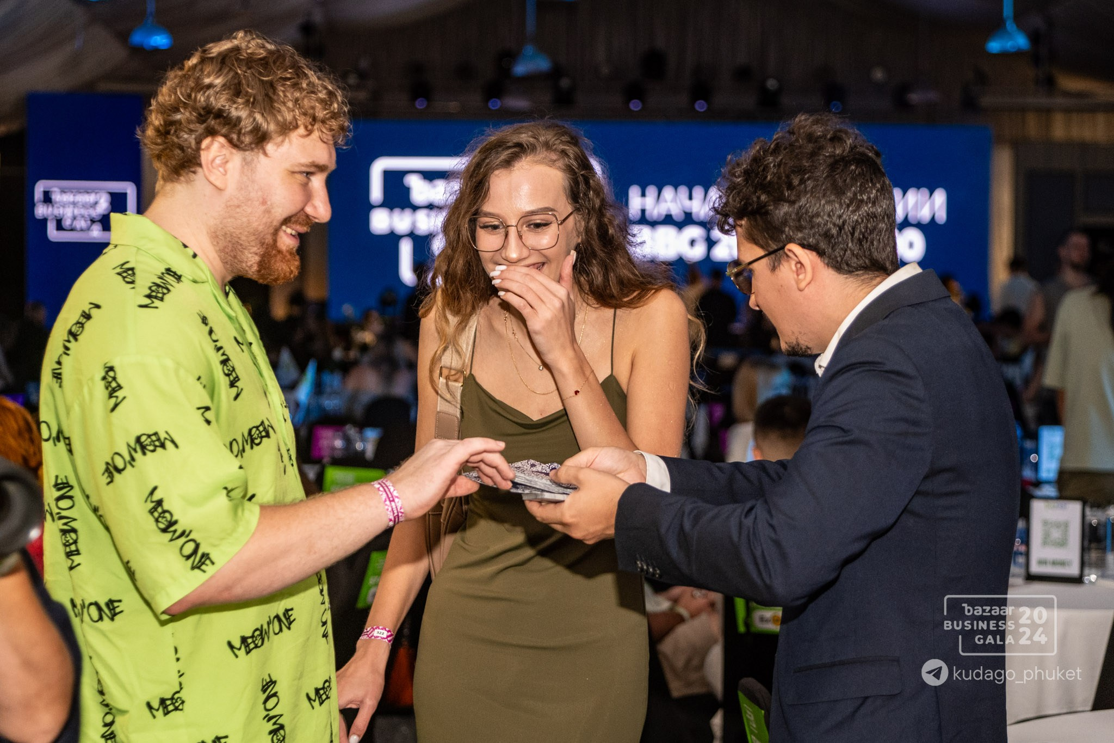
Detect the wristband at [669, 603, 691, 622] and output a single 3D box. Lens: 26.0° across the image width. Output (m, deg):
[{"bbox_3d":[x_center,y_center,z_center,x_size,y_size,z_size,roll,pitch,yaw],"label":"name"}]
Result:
[{"bbox_3d":[0.319,0.625,6.250,0.018,0.062,0.053,-42,0,-17],"label":"wristband"}]

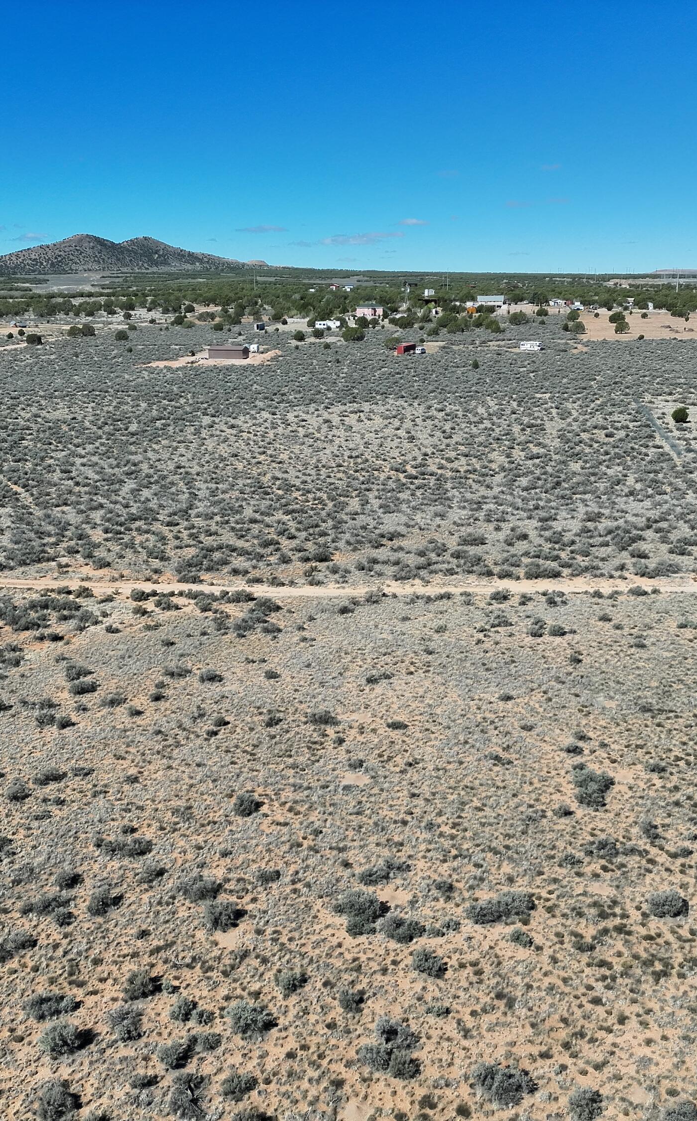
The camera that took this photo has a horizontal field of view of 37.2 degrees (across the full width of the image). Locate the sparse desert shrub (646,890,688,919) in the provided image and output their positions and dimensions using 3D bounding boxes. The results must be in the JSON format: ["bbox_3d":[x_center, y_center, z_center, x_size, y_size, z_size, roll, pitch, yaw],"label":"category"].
[{"bbox_3d":[15.205,16.193,49.426,1.818,0.850,1.668,5,16,19],"label":"sparse desert shrub"}]

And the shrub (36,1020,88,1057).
[{"bbox_3d":[-10.570,17.425,37.811,1.524,1.001,1.478,0,16,0],"label":"shrub"}]

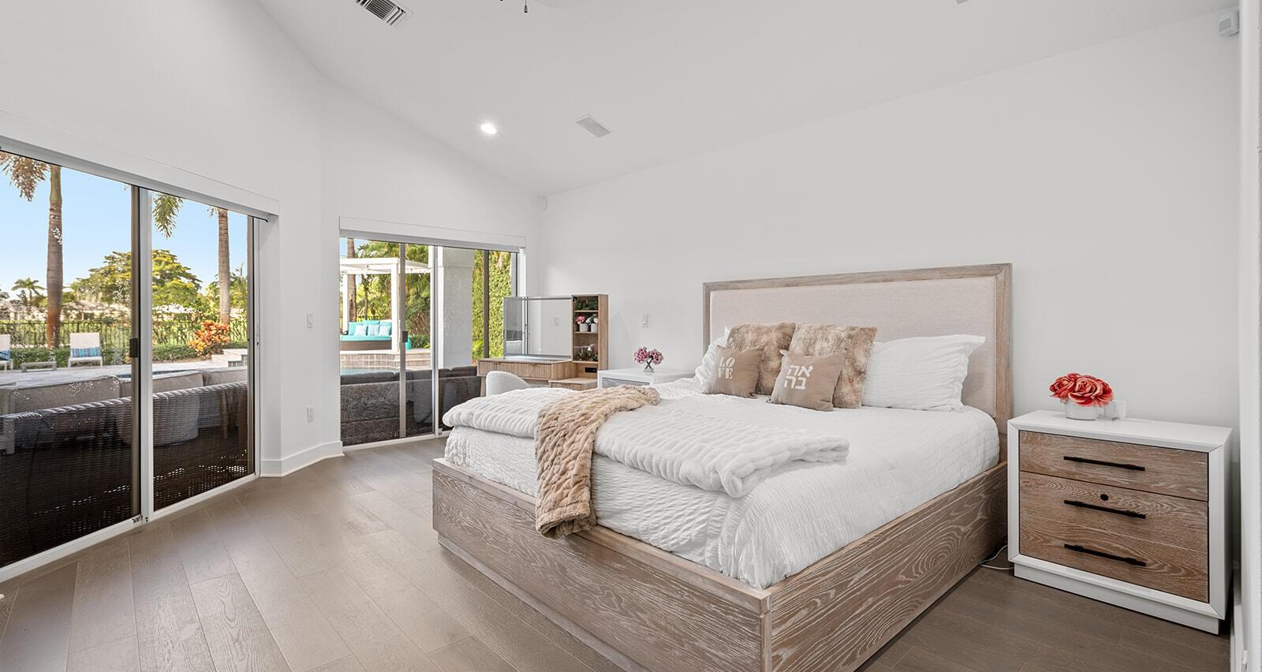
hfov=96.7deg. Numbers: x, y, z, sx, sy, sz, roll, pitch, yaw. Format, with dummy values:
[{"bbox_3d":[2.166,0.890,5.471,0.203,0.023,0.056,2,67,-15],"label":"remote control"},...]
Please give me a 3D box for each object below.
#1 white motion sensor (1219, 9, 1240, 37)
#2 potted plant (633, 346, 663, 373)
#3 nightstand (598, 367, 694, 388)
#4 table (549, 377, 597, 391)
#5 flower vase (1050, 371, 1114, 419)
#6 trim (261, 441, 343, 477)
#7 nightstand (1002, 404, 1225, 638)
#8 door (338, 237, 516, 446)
[{"bbox_3d":[2.536,-1.327,2.380,0.042,0.085,0.055,0,1,-10],"label":"white motion sensor"},{"bbox_3d":[0.148,0.205,4.800,0.180,0.218,0.220,-1,1,-42],"label":"potted plant"},{"bbox_3d":[0.130,0.698,4.653,0.500,0.730,0.673,-1,1,-42],"label":"nightstand"},{"bbox_3d":[-0.484,0.722,5.265,0.390,0.610,0.430,1,1,31],"label":"table"},{"bbox_3d":[2.123,0.280,2.643,0.220,0.208,0.235,-1,1,-42],"label":"flower vase"},{"bbox_3d":[-2.675,1.004,4.621,0.250,0.127,0.730,0,1,0],"label":"trim"},{"bbox_3d":[2.123,0.744,2.458,0.505,0.714,0.673,-1,1,-42],"label":"nightstand"},{"bbox_3d":[-2.010,0.039,5.819,1.940,2.030,0.120,-1,1,-42],"label":"door"}]

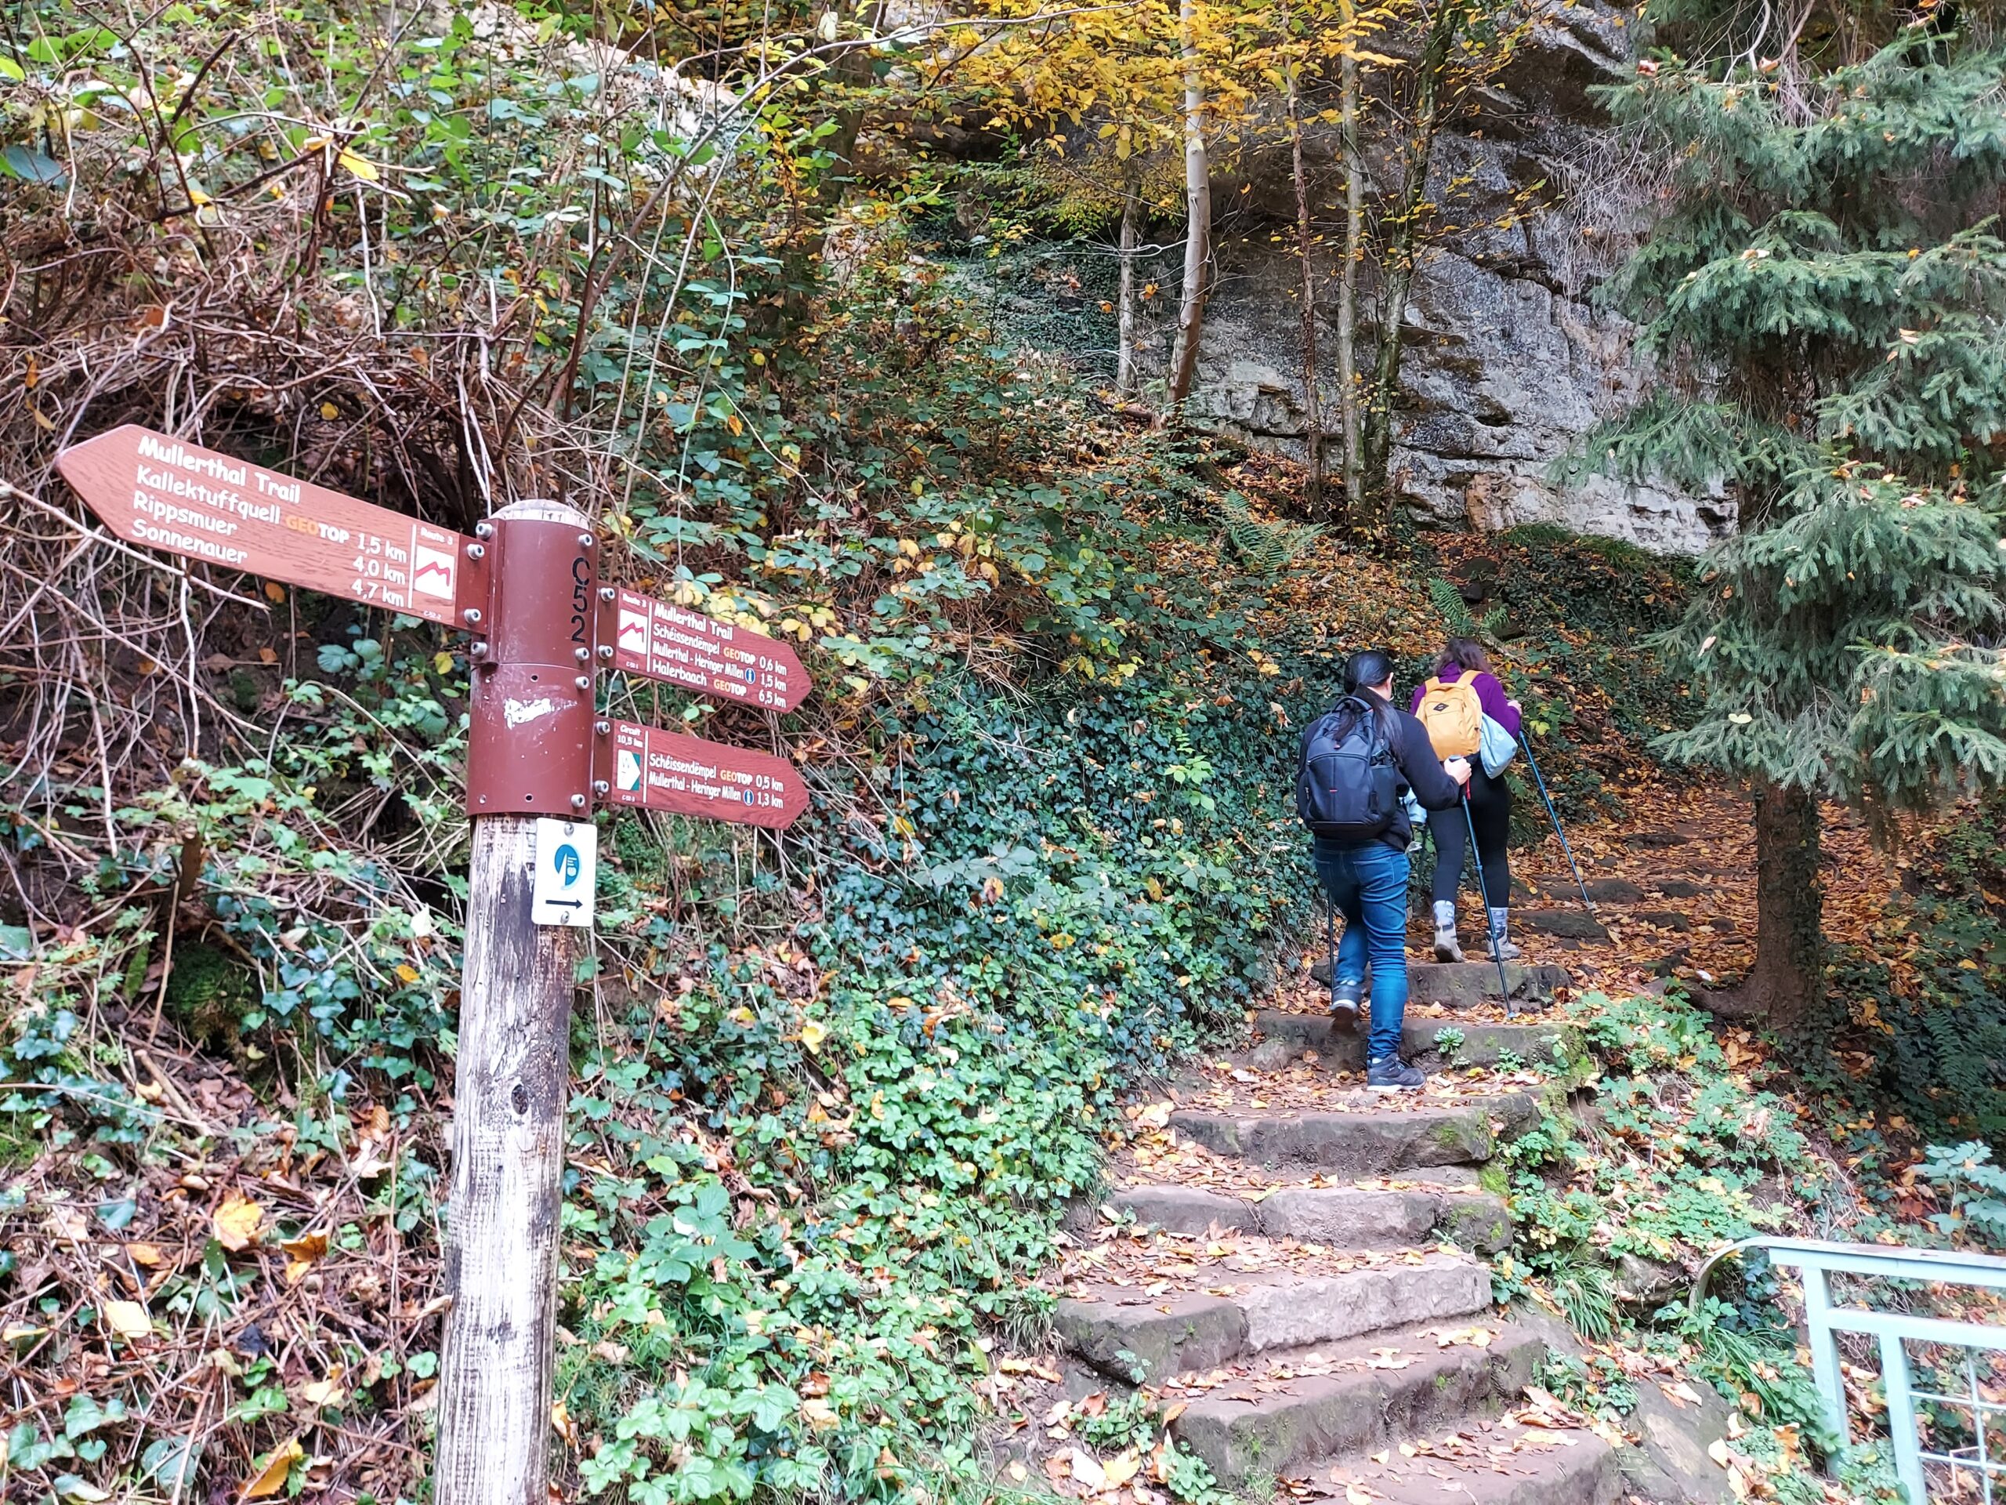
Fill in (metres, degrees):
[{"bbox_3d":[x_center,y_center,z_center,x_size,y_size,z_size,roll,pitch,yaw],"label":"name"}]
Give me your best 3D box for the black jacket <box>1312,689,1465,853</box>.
[{"bbox_3d":[1.428,0.061,5.400,0.520,0.600,0.400,-5,-16,32],"label":"black jacket"}]

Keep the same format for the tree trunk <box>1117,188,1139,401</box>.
[{"bbox_3d":[1.272,-4.636,14.644,0.150,2.220,0.150,1,-8,5],"label":"tree trunk"}]

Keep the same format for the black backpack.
[{"bbox_3d":[1.235,0.059,5.200,0.340,0.500,0.250,-5,-17,32],"label":"black backpack"}]

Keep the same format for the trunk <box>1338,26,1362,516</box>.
[{"bbox_3d":[3.066,-4.307,12.797,0.170,4.560,0.170,-1,-8,14],"label":"trunk"}]

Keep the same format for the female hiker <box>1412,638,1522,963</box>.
[{"bbox_3d":[2.193,0.219,6.850,0.520,1.550,0.500,-4,-8,28],"label":"female hiker"}]

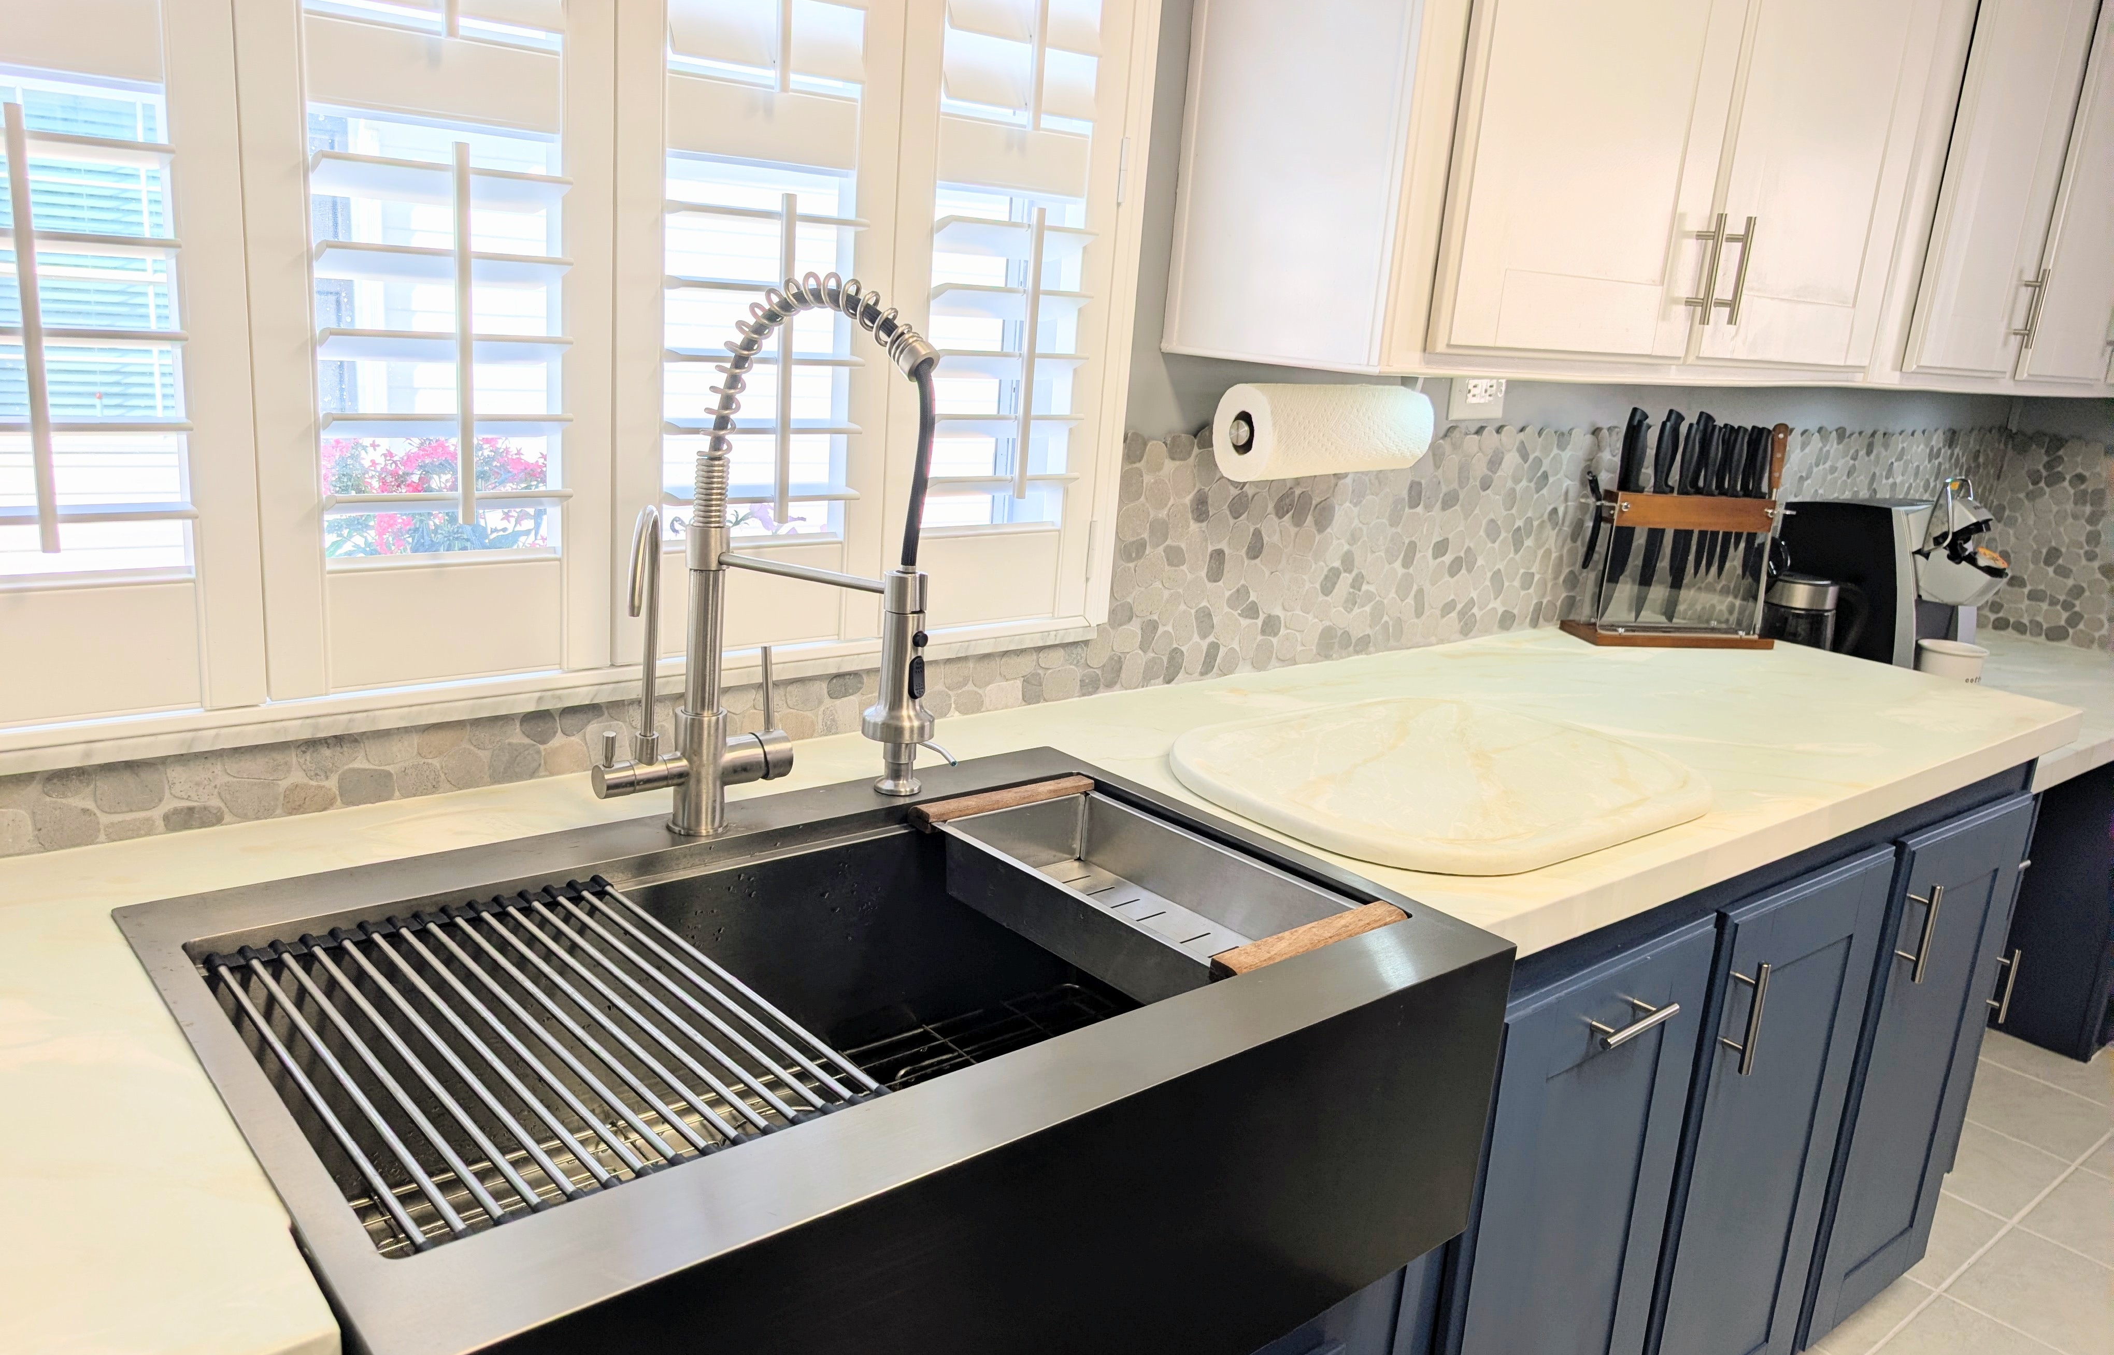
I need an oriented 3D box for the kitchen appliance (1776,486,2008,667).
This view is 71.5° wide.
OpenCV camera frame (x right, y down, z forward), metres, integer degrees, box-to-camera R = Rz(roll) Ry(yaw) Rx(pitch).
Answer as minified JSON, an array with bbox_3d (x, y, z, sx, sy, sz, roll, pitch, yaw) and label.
[{"bbox_3d":[1.438,-0.129,2.539,0.250,0.355,0.330,-8,18,-39],"label":"kitchen appliance"}]

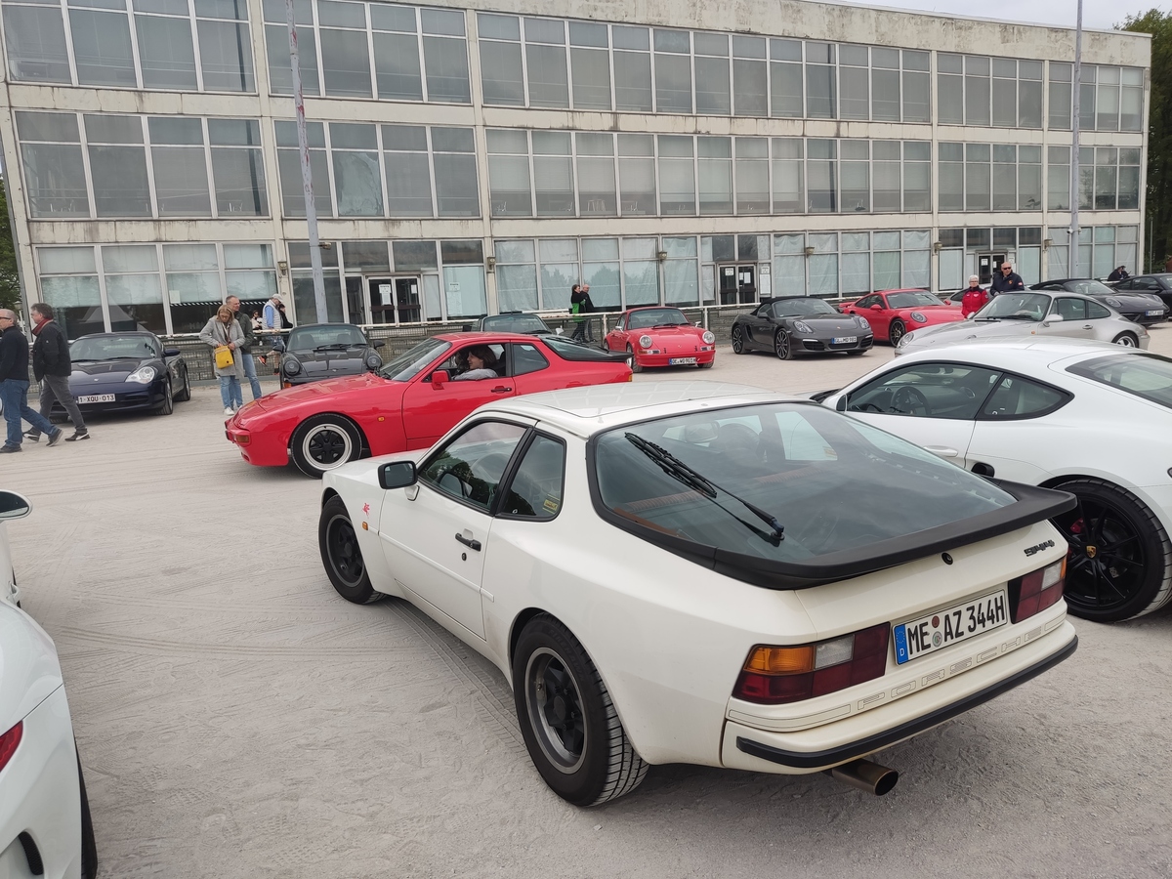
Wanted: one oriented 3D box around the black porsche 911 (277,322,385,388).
[{"bbox_3d":[-4.467,-1.394,14.912,1.700,1.310,4.250,-6,10,-16],"label":"black porsche 911"}]

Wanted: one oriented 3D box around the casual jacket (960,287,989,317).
[{"bbox_3d":[7.384,-2.576,16.060,0.540,0.680,0.340,3,10,38],"label":"casual jacket"}]

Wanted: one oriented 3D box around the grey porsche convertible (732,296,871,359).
[{"bbox_3d":[4.693,-2.548,18.955,1.830,1.285,4.370,-5,10,-12],"label":"grey porsche convertible"}]

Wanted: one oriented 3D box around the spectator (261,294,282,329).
[{"bbox_3d":[-6.661,-2.200,17.900,0.580,1.720,0.500,-4,9,-9],"label":"spectator"}]

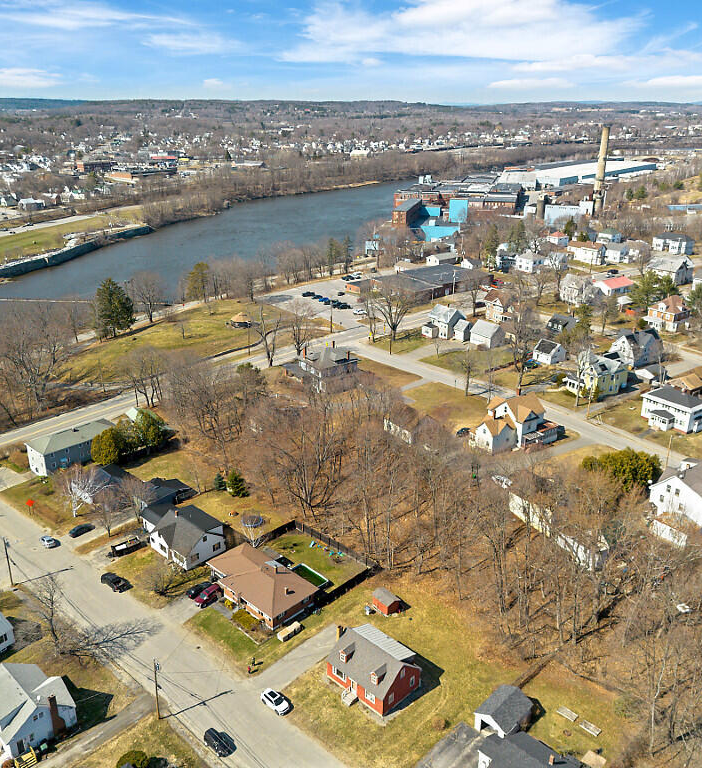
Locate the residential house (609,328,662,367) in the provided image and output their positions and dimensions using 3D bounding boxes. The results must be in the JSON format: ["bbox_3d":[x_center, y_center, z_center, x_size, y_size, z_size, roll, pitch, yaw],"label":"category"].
[{"bbox_3d":[84.820,-11.510,210.530,12.000,9.300,9.600,-13,25,-29],"label":"residential house"}]

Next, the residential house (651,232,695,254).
[{"bbox_3d":[160.090,-69.790,351.340,9.200,8.200,17.300,-16,27,-36],"label":"residential house"}]

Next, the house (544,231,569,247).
[{"bbox_3d":[115.260,-81.580,394.420,8.800,8.800,8.600,-14,26,-32],"label":"house"}]

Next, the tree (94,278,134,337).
[{"bbox_3d":[-83.852,-26.918,251.264,13.000,20.800,13.000,0,22,0],"label":"tree"}]

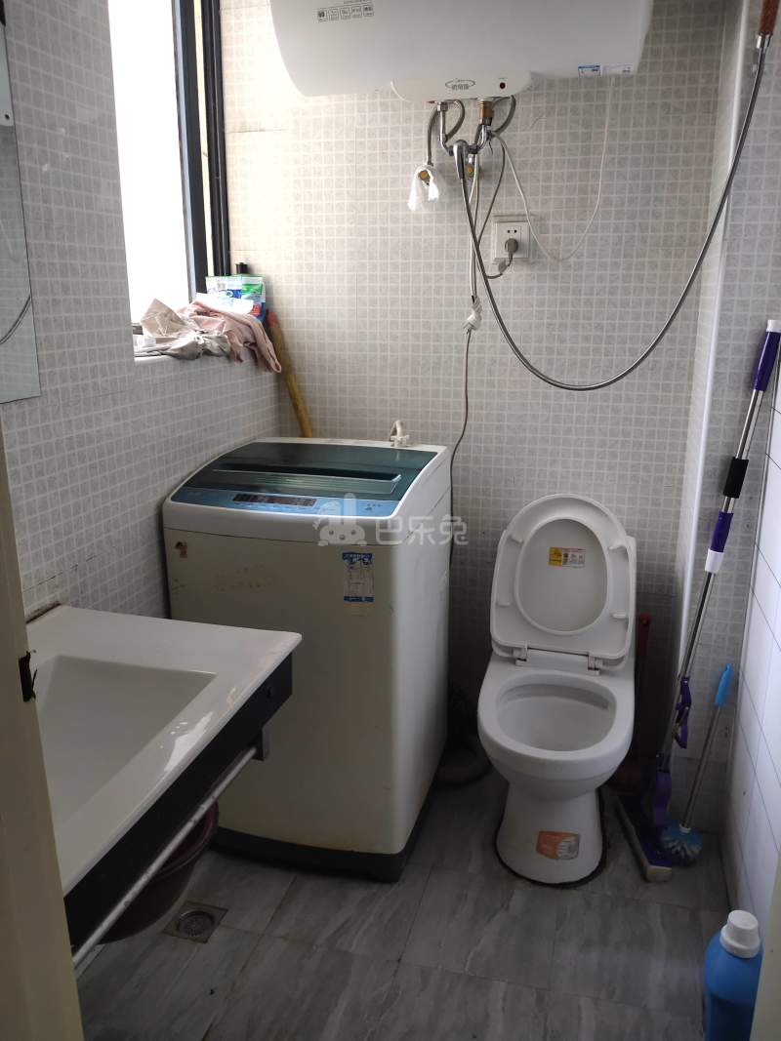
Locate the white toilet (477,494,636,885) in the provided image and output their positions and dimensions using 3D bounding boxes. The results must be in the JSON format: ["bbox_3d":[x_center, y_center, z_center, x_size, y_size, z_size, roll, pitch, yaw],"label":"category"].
[{"bbox_3d":[0.409,0.387,1.958,0.365,0.812,0.700,4,15,13],"label":"white toilet"}]

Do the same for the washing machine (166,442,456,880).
[{"bbox_3d":[-0.168,0.311,2.058,0.535,0.928,0.540,4,16,13],"label":"washing machine"}]

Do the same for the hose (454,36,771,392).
[{"bbox_3d":[0.433,-0.626,1.755,0.620,0.690,0.100,6,16,20],"label":"hose"}]

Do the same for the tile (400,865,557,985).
[{"bbox_3d":[0.199,0.867,1.746,0.300,0.010,0.300,4,15,14],"label":"tile"}]

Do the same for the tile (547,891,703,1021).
[{"bbox_3d":[0.483,0.885,1.681,0.300,0.010,0.300,4,15,14],"label":"tile"}]

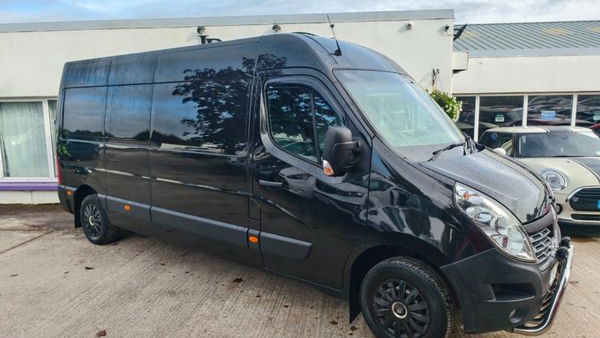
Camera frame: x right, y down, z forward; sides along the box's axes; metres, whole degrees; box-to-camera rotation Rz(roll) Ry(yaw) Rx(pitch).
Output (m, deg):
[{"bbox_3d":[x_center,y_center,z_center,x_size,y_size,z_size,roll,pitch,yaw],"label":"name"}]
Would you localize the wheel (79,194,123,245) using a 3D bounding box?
[{"bbox_3d":[-2.744,0.682,5.481,0.700,0.700,0.230,5,10,35],"label":"wheel"}]

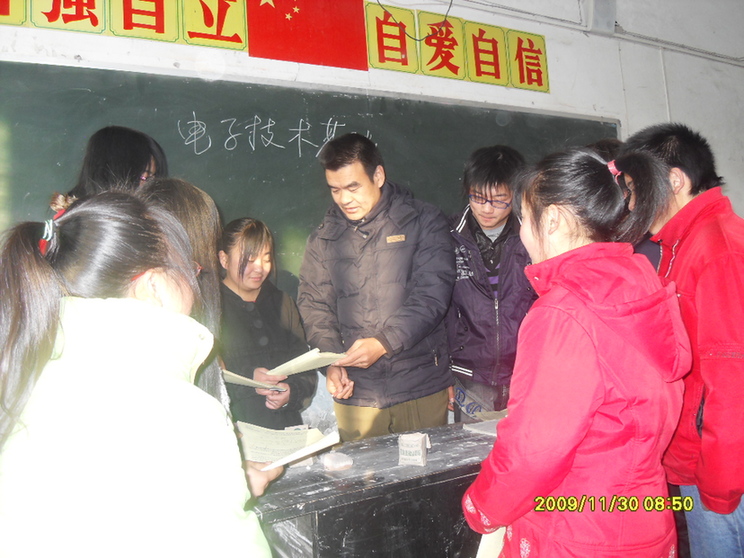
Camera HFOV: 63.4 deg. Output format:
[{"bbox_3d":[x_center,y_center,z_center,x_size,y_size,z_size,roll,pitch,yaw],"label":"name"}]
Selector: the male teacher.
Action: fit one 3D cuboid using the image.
[{"bbox_3d":[0.055,0.381,1.908,0.540,1.660,0.430,-6,-4,24],"label":"male teacher"}]

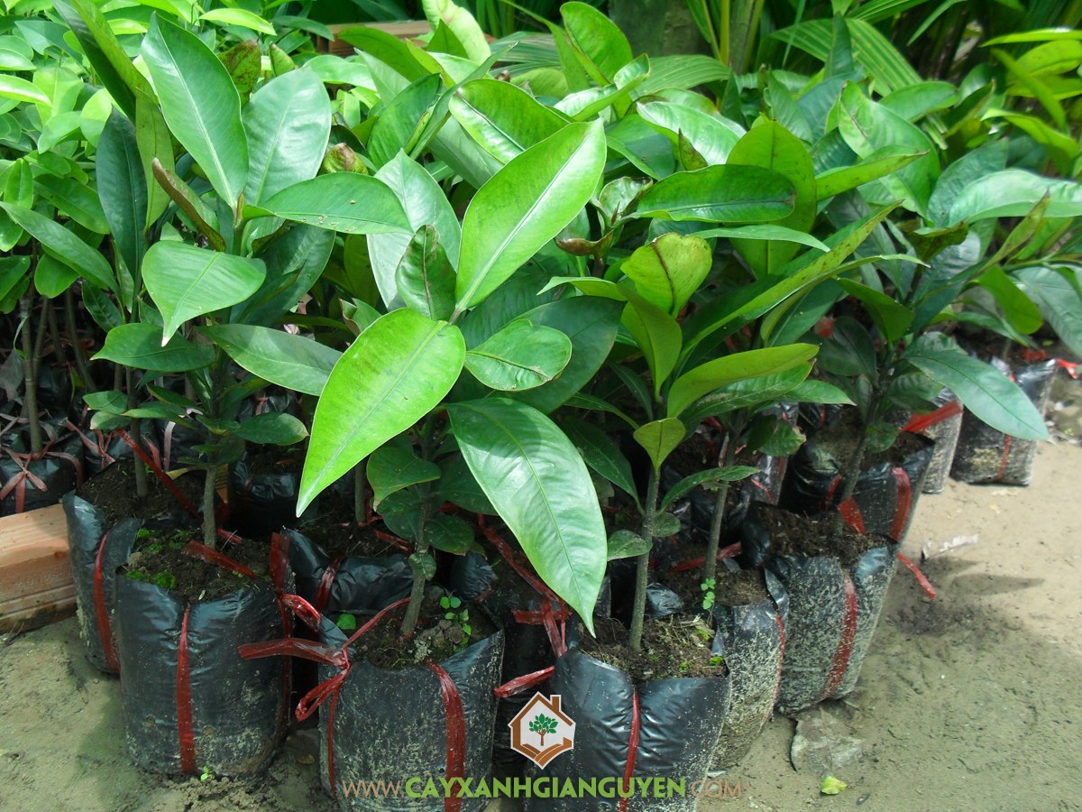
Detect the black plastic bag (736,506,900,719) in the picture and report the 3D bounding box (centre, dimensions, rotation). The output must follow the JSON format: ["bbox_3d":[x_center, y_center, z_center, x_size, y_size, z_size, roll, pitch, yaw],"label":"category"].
[{"bbox_3d":[0.253,0.194,1.031,0.145,0.148,0.145,2,21,0],"label":"black plastic bag"}]

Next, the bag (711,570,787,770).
[{"bbox_3d":[0.136,0.228,0.951,0.140,0.168,0.140,9,17,10],"label":"bag"}]

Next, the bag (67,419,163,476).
[{"bbox_3d":[-0.465,0.104,1.220,0.115,0.150,0.115,2,21,0],"label":"bag"}]

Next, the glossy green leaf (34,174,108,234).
[{"bbox_3d":[-0.535,-0.229,1.250,0.093,0.014,0.036,36,57,2],"label":"glossy green leaf"}]

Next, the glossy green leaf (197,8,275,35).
[{"bbox_3d":[-0.413,-0.518,1.485,0.122,0.020,0.045,15,54,14],"label":"glossy green leaf"}]

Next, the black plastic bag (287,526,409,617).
[{"bbox_3d":[-0.169,0.201,1.039,0.140,0.168,0.140,-3,17,-10],"label":"black plastic bag"}]

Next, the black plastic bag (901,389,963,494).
[{"bbox_3d":[0.527,0.036,1.578,0.140,0.168,0.140,11,18,18],"label":"black plastic bag"}]

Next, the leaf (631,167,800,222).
[{"bbox_3d":[0.159,-0.192,0.990,0.148,0.056,0.020,-1,-24,6],"label":"leaf"}]

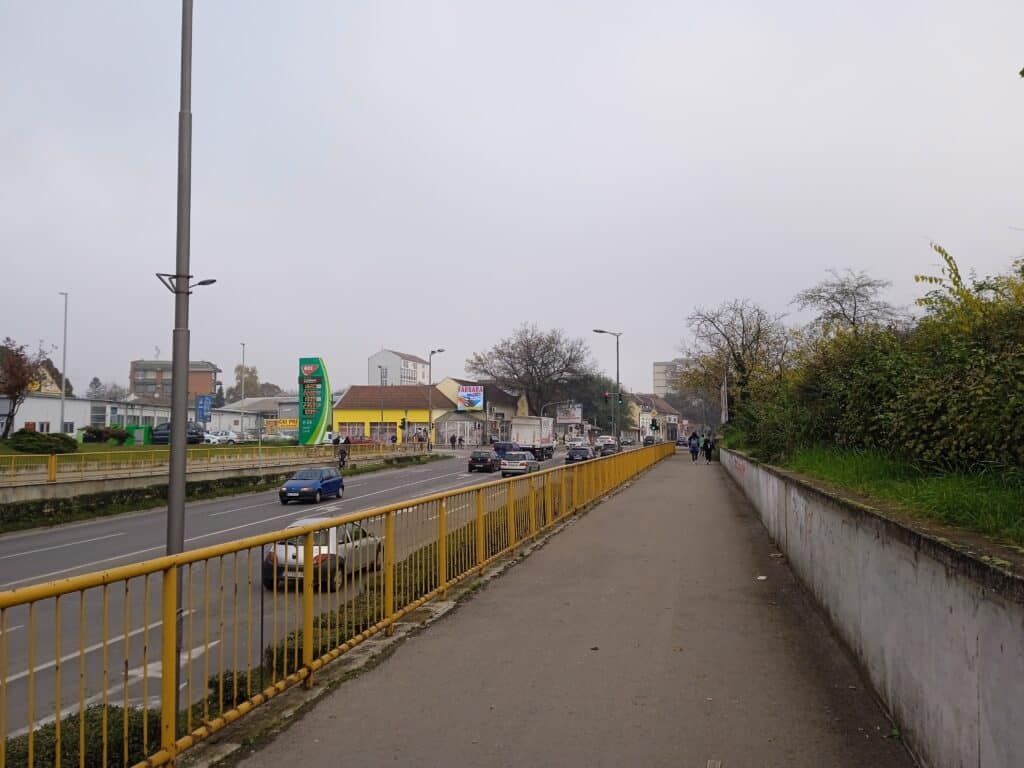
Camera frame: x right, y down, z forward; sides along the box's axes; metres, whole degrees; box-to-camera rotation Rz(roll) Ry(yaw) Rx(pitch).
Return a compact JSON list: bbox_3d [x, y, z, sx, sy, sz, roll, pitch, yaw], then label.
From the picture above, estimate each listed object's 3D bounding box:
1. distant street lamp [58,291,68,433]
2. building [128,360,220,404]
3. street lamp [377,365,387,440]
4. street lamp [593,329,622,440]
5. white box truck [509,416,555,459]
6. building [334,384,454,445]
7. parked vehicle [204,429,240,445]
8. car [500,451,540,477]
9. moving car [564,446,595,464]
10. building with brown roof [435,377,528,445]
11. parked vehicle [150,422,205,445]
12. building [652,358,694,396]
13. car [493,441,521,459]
[{"bbox_3d":[-26.900,-0.661,49.630,0.650,9.600,0.300,0,-3,5],"label":"distant street lamp"},{"bbox_3d":[-74.000,3.661,185.116,19.000,17.000,12.000,0,-3,0],"label":"building"},{"bbox_3d":[-15.400,2.910,98.003,0.700,9.800,0.300,0,-3,5],"label":"street lamp"},{"bbox_3d":[6.950,1.082,60.244,2.150,9.800,0.350,-1,-4,13],"label":"street lamp"},{"bbox_3d":[2.050,4.785,73.044,2.450,3.650,7.000,-1,-4,13],"label":"white box truck"},{"bbox_3d":[-16.000,4.644,115.931,16.800,8.800,12.000,0,-3,0],"label":"building"},{"bbox_3d":[-31.300,5.907,89.807,3.950,1.430,1.680,0,-3,8],"label":"parked vehicle"},{"bbox_3d":[0.570,4.940,51.200,1.740,1.440,4.450,-1,-3,11],"label":"car"},{"bbox_3d":[5.300,5.386,63.090,1.750,1.450,4.200,-1,-4,13],"label":"moving car"},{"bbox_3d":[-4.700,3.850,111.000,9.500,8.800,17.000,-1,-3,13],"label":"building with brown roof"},{"bbox_3d":[-26.446,3.884,65.000,4.450,1.650,1.800,-1,-3,12],"label":"parked vehicle"},{"bbox_3d":[66.703,6.362,340.000,17.500,31.000,14.500,-1,-3,13],"label":"building"},{"bbox_3d":[0.050,5.344,64.295,1.750,1.620,4.200,-1,-4,13],"label":"car"}]

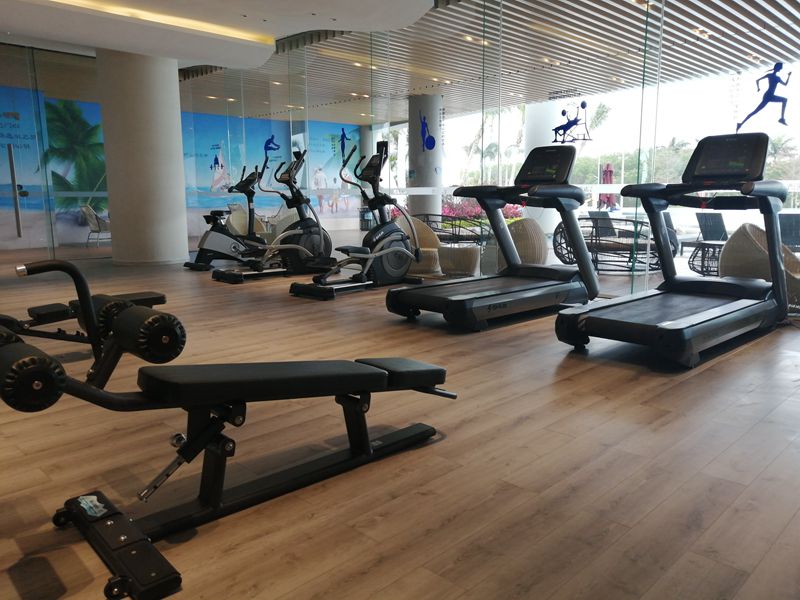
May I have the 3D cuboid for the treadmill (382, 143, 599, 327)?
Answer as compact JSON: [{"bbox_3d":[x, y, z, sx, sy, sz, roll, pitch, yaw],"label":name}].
[{"bbox_3d":[0.951,-0.634,5.695,2.068,1.530,0.940,-9,13,-43],"label":"treadmill"}]

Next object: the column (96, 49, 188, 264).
[{"bbox_3d":[-4.332,-2.361,10.629,1.240,3.420,1.240,-4,10,-21],"label":"column"}]

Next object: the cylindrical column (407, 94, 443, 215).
[{"bbox_3d":[0.651,-3.297,15.864,0.840,3.540,0.840,0,9,2],"label":"cylindrical column"}]

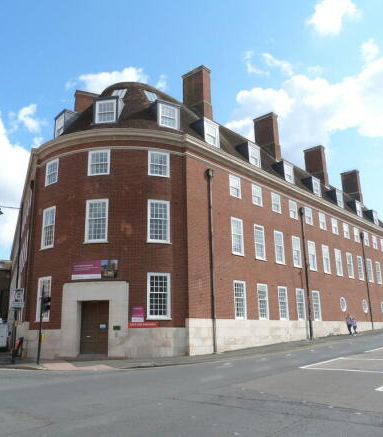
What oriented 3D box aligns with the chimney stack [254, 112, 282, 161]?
[{"bbox_3d":[7.063,-7.256,39.351,2.120,4.590,1.000,-14,-20,40],"label":"chimney stack"}]

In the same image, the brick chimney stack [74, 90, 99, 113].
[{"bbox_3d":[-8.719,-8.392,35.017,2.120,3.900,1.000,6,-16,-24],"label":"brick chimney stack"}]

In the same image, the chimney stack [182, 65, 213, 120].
[{"bbox_3d":[0.444,-9.049,32.253,2.120,4.590,1.000,-14,-20,40],"label":"chimney stack"}]

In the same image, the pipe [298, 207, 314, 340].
[{"bbox_3d":[8.809,3.918,31.831,0.280,10.150,0.350,-13,-19,40],"label":"pipe"}]

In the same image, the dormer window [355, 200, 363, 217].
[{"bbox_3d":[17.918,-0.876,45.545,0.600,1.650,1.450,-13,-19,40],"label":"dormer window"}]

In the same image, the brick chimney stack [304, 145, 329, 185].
[{"bbox_3d":[13.870,-5.553,46.628,2.100,4.400,1.000,-13,-19,40],"label":"brick chimney stack"}]

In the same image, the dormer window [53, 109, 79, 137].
[{"bbox_3d":[-7.667,-5.633,26.153,1.150,1.650,1.450,12,-19,-40],"label":"dormer window"}]

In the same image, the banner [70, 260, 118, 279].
[{"bbox_3d":[-4.793,2.567,20.932,2.420,0.890,0.060,-3,-15,9],"label":"banner"}]

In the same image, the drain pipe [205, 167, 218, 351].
[{"bbox_3d":[1.188,2.094,23.433,0.240,10.400,0.300,-14,-20,40],"label":"drain pipe"}]

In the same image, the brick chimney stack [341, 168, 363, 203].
[{"bbox_3d":[20.408,-3.642,53.664,2.120,4.590,1.000,-14,-20,40],"label":"brick chimney stack"}]

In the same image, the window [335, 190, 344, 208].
[{"bbox_3d":[14.315,-1.732,41.761,1.050,1.750,1.560,-14,-20,40],"label":"window"}]

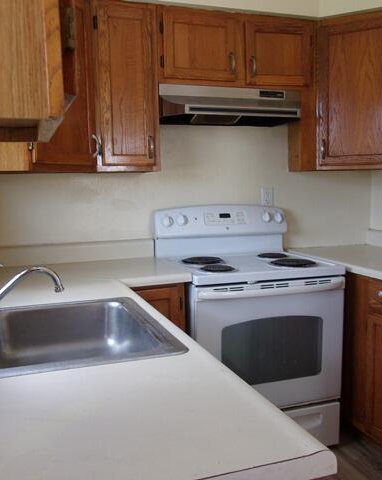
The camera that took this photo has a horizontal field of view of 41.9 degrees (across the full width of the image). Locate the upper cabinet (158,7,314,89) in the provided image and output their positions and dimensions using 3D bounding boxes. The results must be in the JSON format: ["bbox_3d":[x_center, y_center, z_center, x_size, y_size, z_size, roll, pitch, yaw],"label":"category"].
[{"bbox_3d":[0.179,-0.967,2.642,0.800,0.368,0.315,-3,7,-19],"label":"upper cabinet"}]

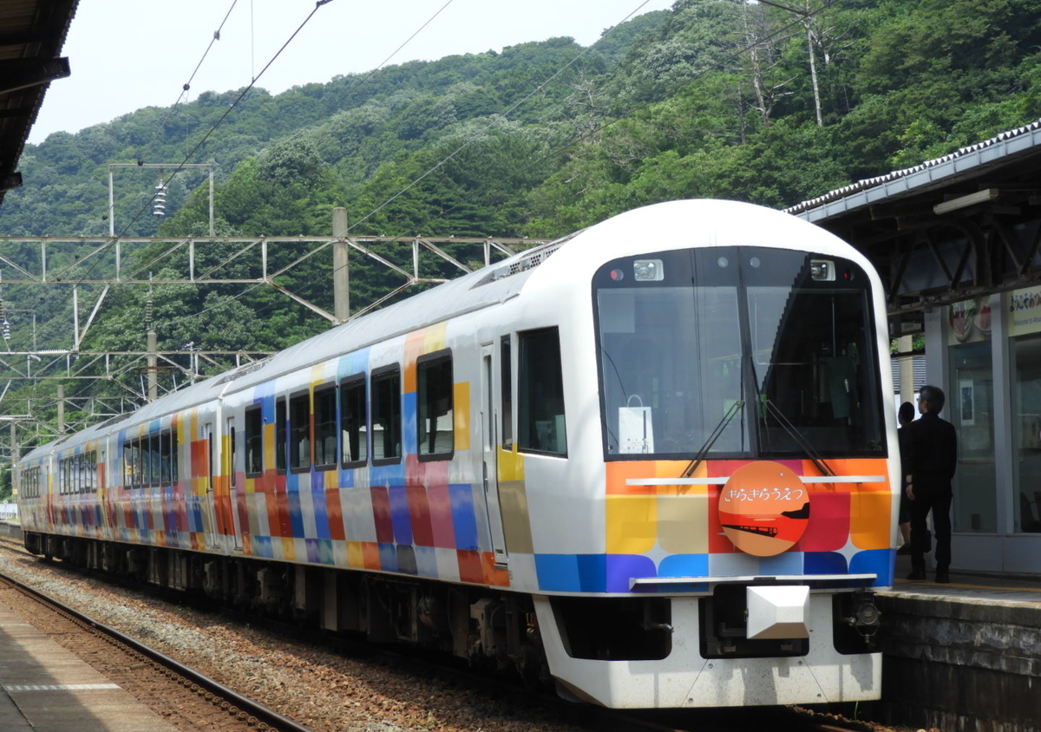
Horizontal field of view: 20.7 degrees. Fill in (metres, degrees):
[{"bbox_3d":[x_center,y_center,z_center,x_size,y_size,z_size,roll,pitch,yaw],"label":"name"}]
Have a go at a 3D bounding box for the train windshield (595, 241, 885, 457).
[{"bbox_3d":[1.664,-0.098,21.283,2.200,1.600,0.420,0,-3,-13],"label":"train windshield"}]

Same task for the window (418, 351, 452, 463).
[{"bbox_3d":[-0.730,0.367,25.350,0.080,0.970,1.640,0,-3,-13],"label":"window"}]

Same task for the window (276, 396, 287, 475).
[{"bbox_3d":[-2.898,0.860,34.997,0.080,0.970,0.870,0,-3,-13],"label":"window"}]

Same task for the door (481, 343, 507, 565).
[{"bbox_3d":[-0.206,0.713,23.120,0.120,1.810,0.530,0,-3,-13],"label":"door"}]

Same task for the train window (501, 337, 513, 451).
[{"bbox_3d":[-0.079,0.219,22.456,0.080,0.940,0.350,0,-3,-13],"label":"train window"}]

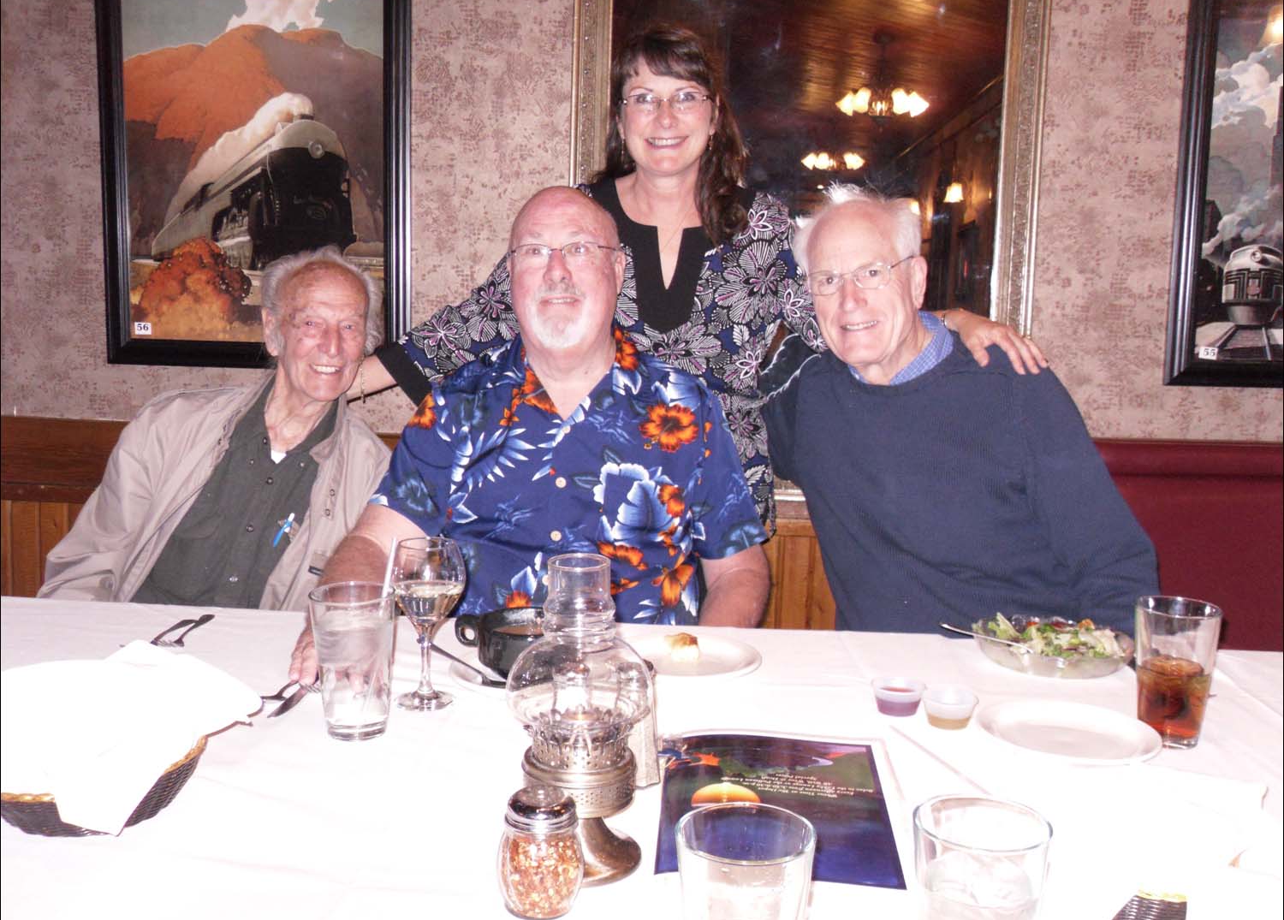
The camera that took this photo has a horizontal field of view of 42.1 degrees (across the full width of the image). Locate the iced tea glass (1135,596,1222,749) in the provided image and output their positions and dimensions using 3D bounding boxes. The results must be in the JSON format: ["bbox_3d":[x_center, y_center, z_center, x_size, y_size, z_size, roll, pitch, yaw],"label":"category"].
[{"bbox_3d":[0.567,0.228,1.775,0.088,0.149,0.088,2,11,0],"label":"iced tea glass"}]

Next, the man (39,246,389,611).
[{"bbox_3d":[-0.671,0.274,2.555,0.580,1.190,0.720,0,11,-8],"label":"man"}]

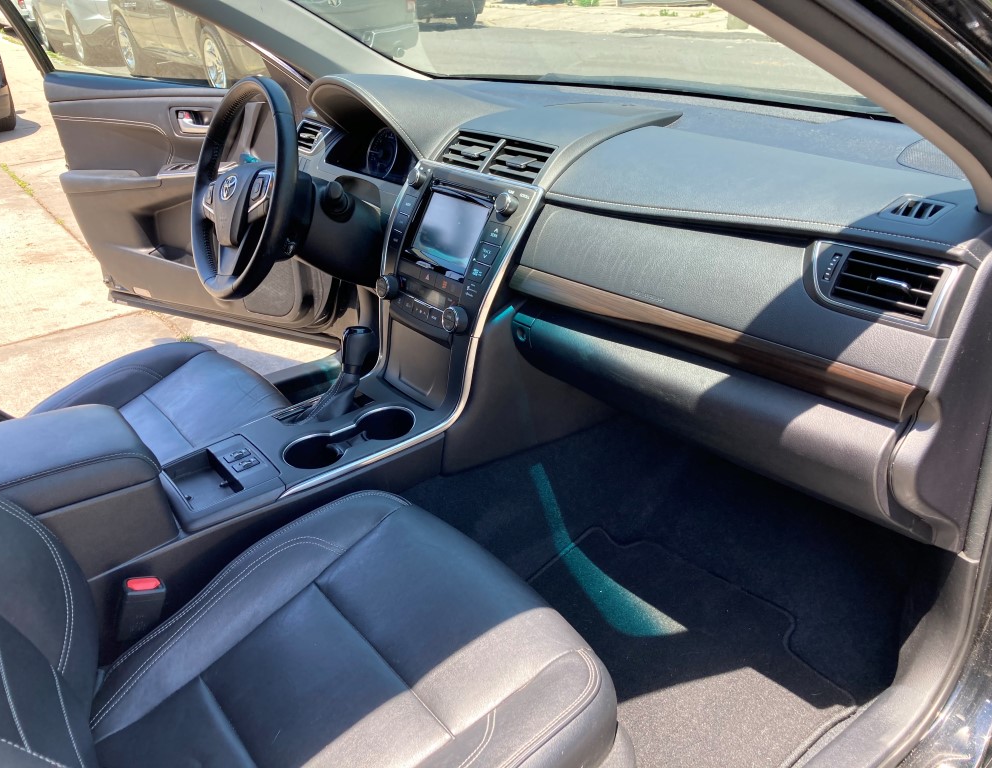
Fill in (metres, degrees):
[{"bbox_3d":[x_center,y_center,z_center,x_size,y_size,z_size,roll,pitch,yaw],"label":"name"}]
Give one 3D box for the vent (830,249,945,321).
[{"bbox_3d":[0.390,-0.097,0.825,0.030,0.053,0.100,17,8,-43],"label":"vent"}]

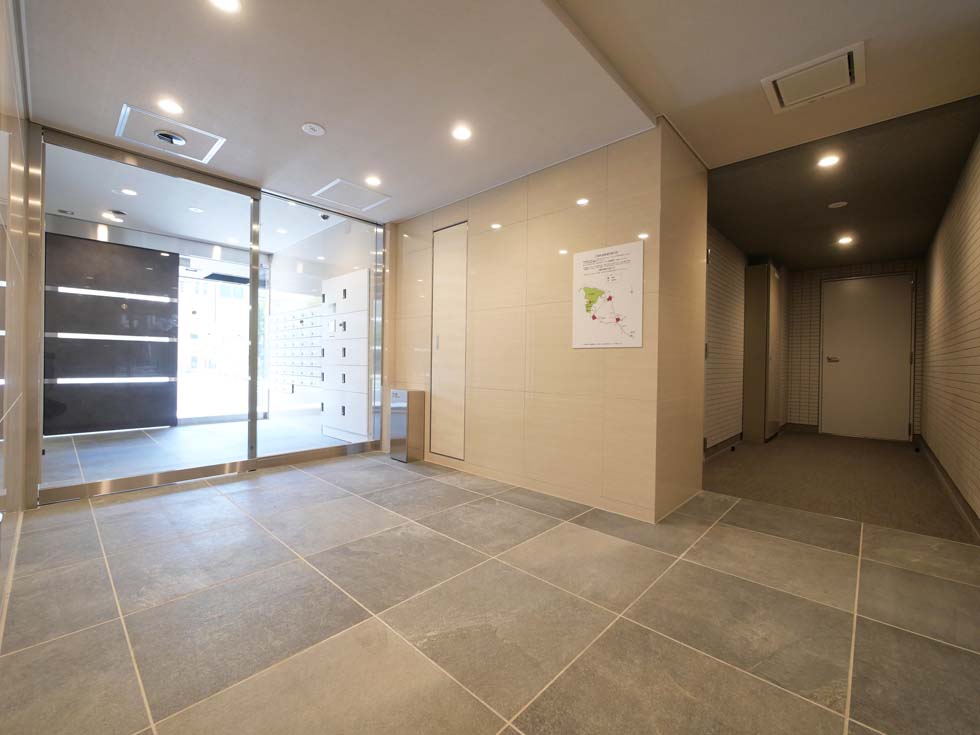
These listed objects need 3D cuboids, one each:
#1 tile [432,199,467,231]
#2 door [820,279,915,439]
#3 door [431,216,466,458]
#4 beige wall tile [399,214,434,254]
[{"bbox_3d":[-0.329,-1.268,3.323,0.439,0.183,0.020,1,0,43],"label":"tile"},{"bbox_3d":[4.824,-0.135,5.116,0.860,2.060,0.060,1,0,43],"label":"door"},{"bbox_3d":[-0.339,-0.215,3.333,0.439,1.922,0.040,1,0,43],"label":"door"},{"bbox_3d":[-0.689,-1.210,3.658,0.543,0.311,0.020,1,0,43],"label":"beige wall tile"}]

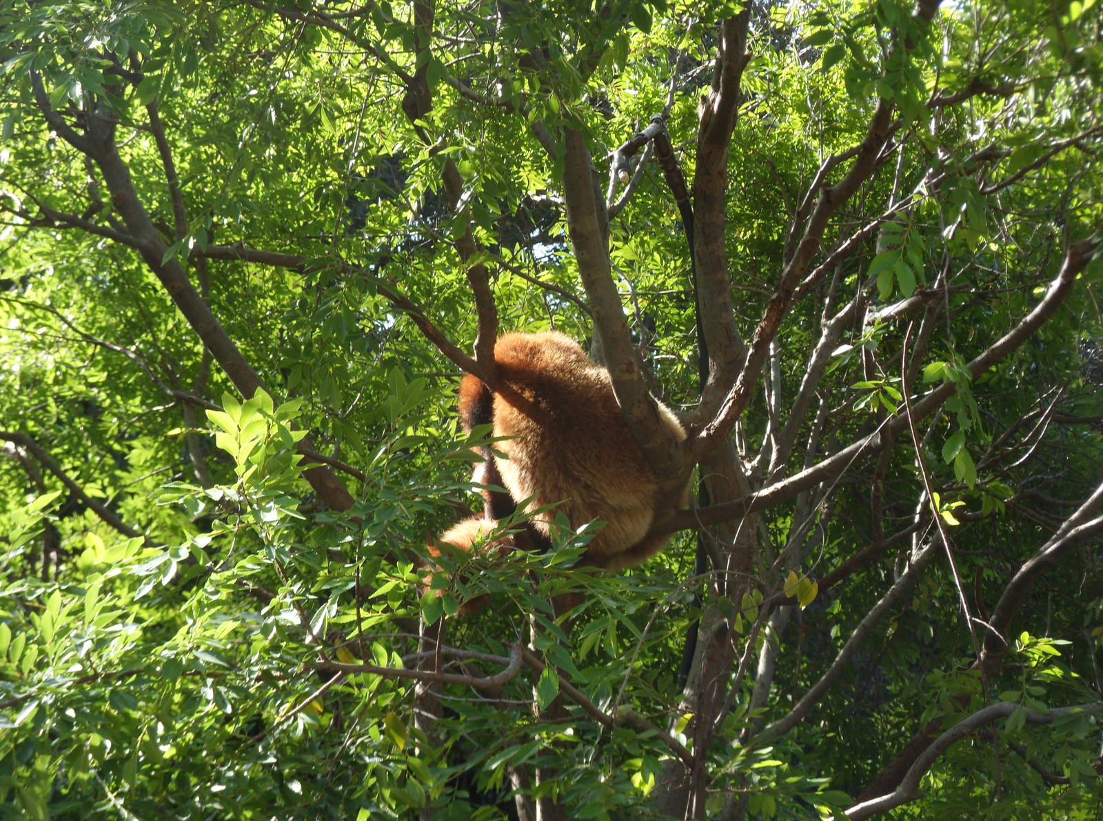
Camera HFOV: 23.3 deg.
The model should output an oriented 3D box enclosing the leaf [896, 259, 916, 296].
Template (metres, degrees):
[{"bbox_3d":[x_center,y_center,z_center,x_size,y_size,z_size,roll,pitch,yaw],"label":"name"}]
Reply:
[{"bbox_3d":[0.795,-0.297,6.000,0.042,0.085,0.014,-18,-5,5],"label":"leaf"}]

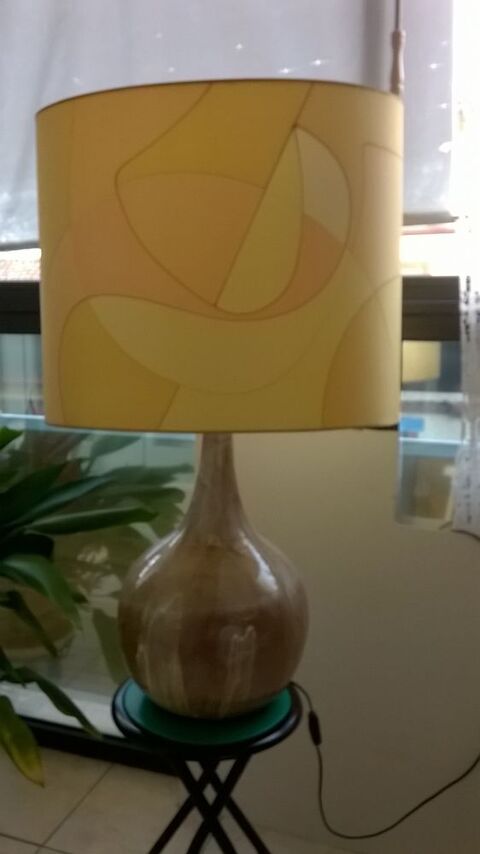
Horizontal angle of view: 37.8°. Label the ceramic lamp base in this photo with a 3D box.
[{"bbox_3d":[-0.039,0.207,1.062,0.287,0.433,0.287,1,6,0],"label":"ceramic lamp base"}]

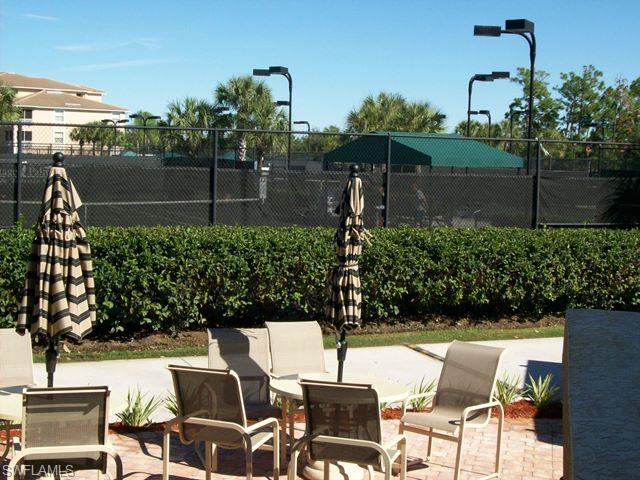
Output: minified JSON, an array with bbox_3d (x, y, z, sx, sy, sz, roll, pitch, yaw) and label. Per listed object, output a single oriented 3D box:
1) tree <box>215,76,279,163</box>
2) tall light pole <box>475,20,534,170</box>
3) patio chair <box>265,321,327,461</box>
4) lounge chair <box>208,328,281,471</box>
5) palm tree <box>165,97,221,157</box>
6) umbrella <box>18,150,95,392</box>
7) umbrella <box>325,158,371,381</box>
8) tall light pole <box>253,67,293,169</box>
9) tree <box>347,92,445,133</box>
[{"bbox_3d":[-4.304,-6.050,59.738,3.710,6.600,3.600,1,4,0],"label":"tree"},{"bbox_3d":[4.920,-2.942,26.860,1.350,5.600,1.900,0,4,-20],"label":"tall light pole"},{"bbox_3d":[-0.179,1.260,9.075,0.610,1.000,0.740,0,4,-16],"label":"patio chair"},{"bbox_3d":[-0.638,1.284,8.543,0.610,1.000,0.740,1,4,-13],"label":"lounge chair"},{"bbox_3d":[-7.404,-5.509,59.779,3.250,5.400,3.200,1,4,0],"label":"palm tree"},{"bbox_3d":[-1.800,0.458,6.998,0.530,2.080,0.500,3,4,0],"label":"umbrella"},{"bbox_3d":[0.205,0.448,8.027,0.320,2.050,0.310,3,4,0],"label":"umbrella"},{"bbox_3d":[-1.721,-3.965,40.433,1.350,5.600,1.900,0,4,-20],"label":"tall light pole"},{"bbox_3d":[3.985,-4.973,55.787,5.300,5.800,4.200,1,4,0],"label":"tree"}]

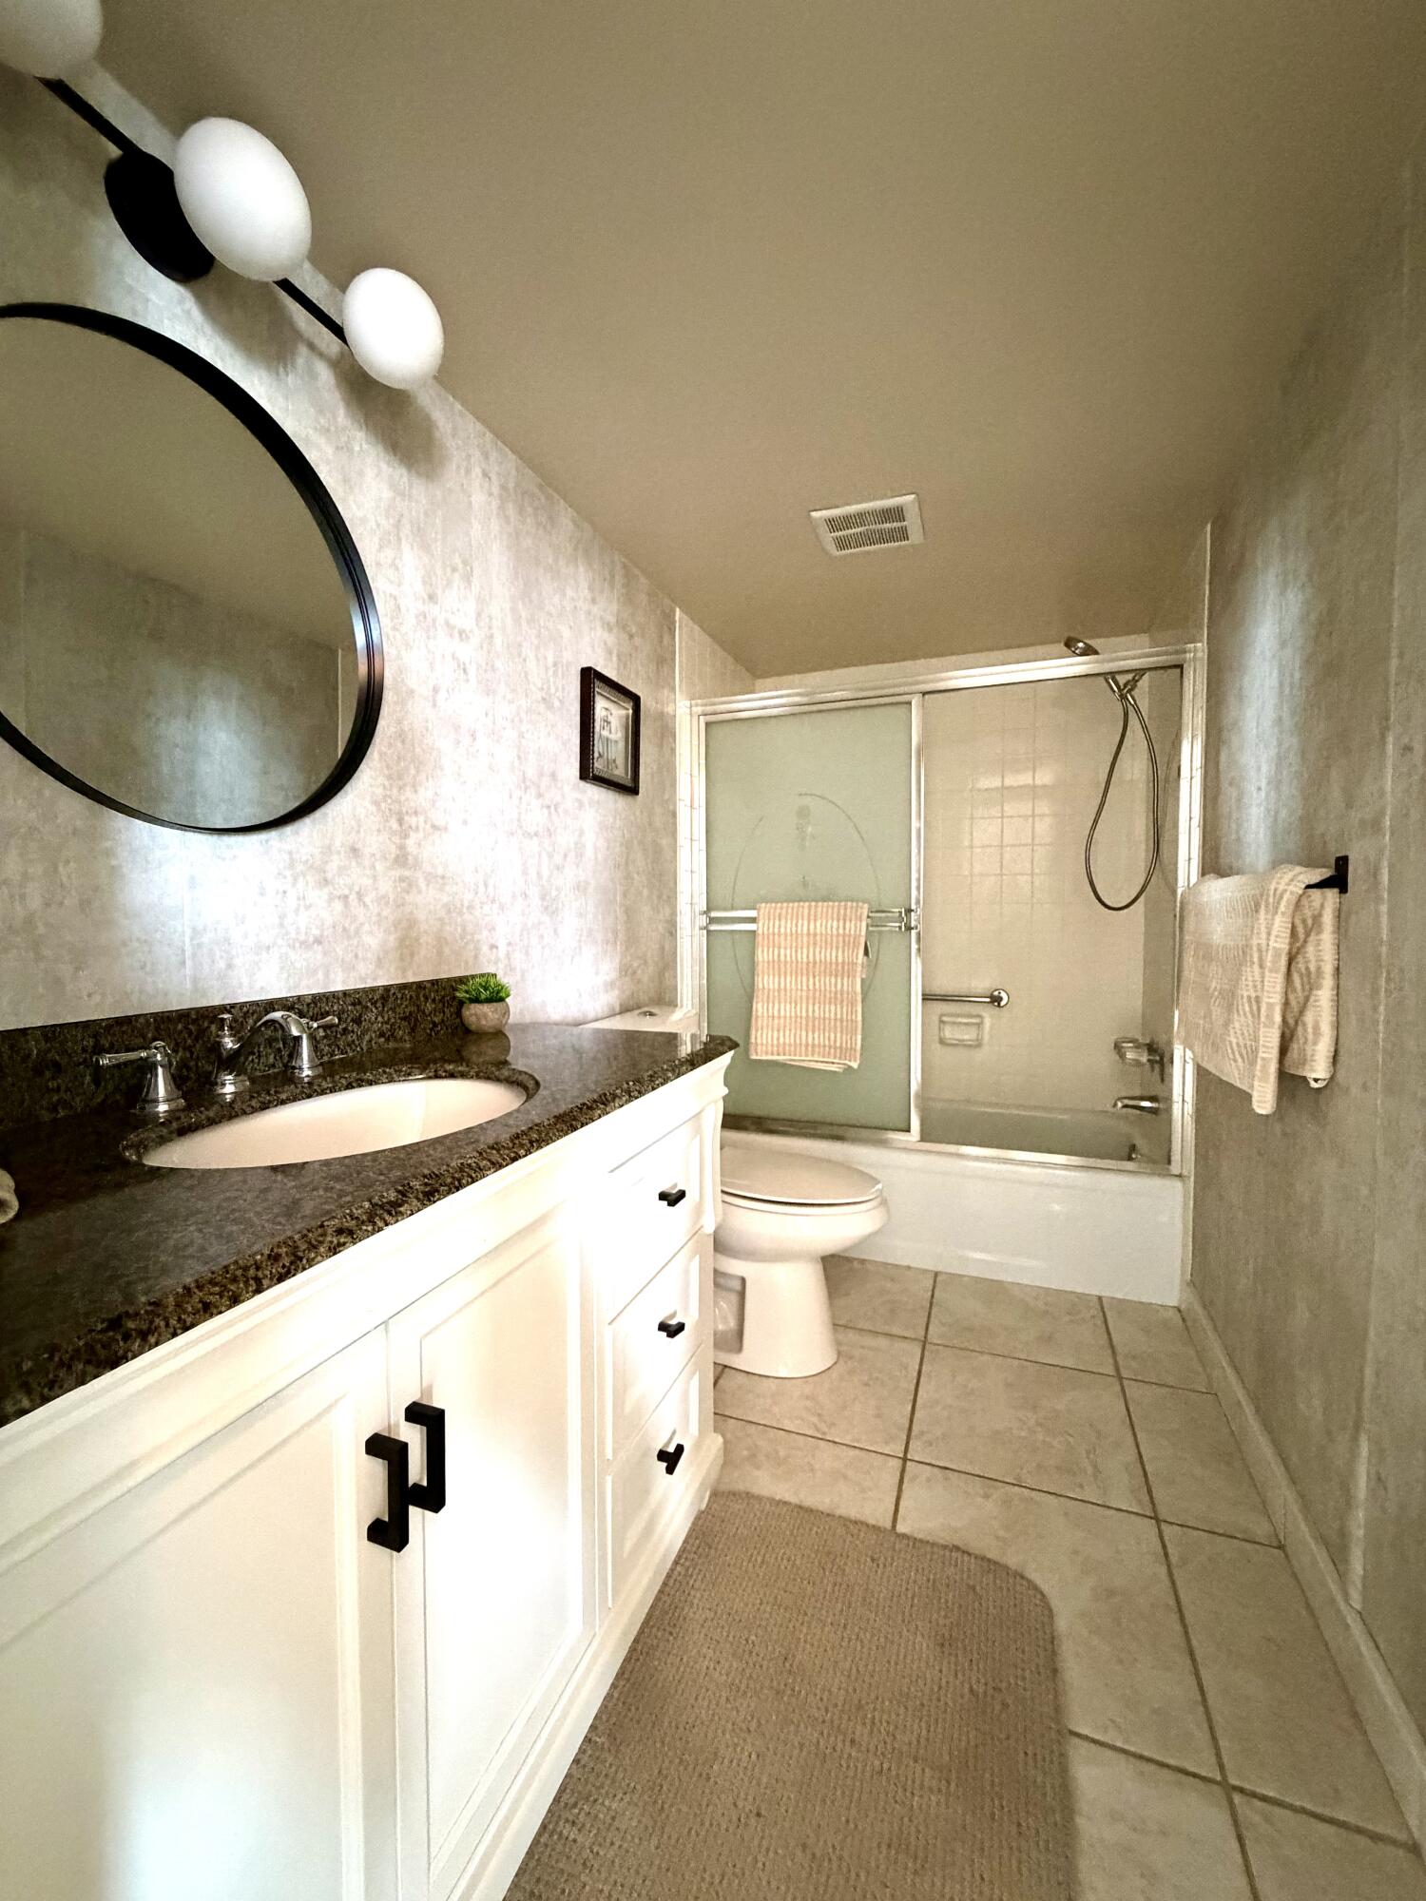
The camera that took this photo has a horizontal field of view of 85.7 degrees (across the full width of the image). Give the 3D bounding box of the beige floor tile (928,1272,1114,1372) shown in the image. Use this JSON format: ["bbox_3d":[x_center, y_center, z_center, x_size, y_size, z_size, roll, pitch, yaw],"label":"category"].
[{"bbox_3d":[0.827,1.000,2.084,0.442,0.010,0.405,1,3,20],"label":"beige floor tile"}]

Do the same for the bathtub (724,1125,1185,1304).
[{"bbox_3d":[0.741,0.802,2.792,1.524,0.381,0.751,1,3,21],"label":"bathtub"}]

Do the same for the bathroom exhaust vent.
[{"bbox_3d":[0.403,-1.068,1.959,0.250,0.020,0.250,1,3,20],"label":"bathroom exhaust vent"}]

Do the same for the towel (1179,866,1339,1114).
[{"bbox_3d":[1.029,0.055,1.492,0.107,0.382,0.650,1,3,21],"label":"towel"}]

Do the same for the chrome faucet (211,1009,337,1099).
[{"bbox_3d":[-0.573,0.130,1.098,0.174,0.109,0.210,1,3,21],"label":"chrome faucet"}]

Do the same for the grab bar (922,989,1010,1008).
[{"bbox_3d":[0.853,0.186,3.019,0.580,0.075,0.080,1,3,20],"label":"grab bar"}]

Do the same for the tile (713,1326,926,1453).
[{"bbox_3d":[0.266,1.039,1.874,0.450,0.012,0.464,1,3,21],"label":"tile"}]

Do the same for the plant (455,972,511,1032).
[{"bbox_3d":[-0.429,0.096,1.452,0.100,0.112,0.100,1,3,20],"label":"plant"}]

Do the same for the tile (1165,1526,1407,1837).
[{"bbox_3d":[0.830,1.065,1.167,0.196,0.012,0.464,1,3,21],"label":"tile"}]

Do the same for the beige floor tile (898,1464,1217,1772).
[{"bbox_3d":[0.519,1.044,1.260,0.442,0.010,0.445,1,3,20],"label":"beige floor tile"}]

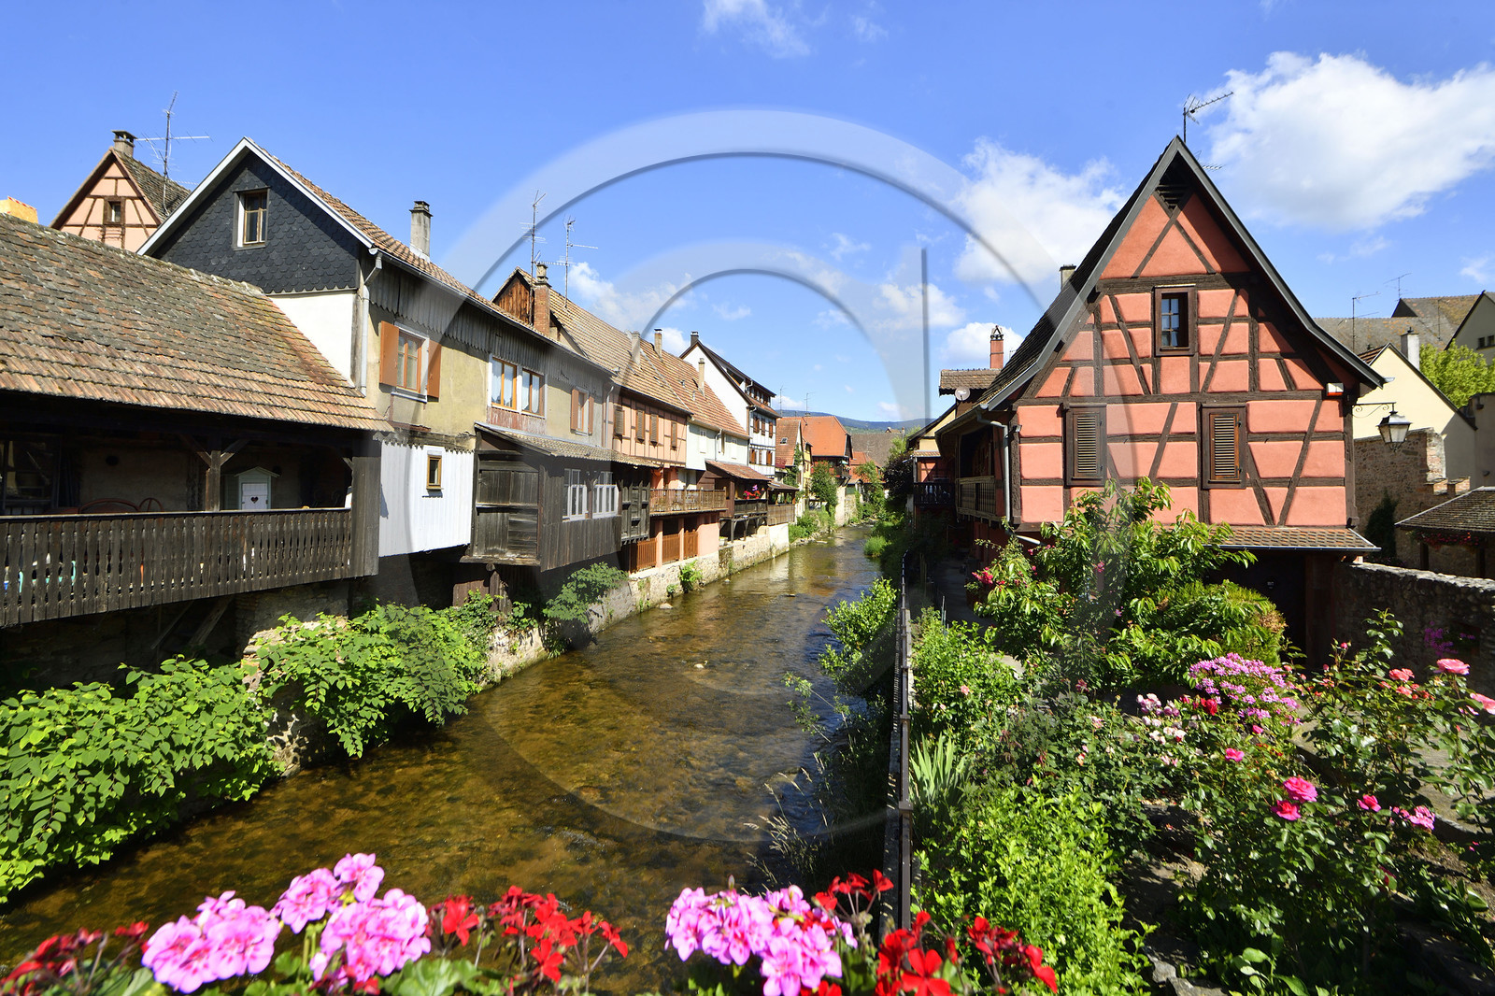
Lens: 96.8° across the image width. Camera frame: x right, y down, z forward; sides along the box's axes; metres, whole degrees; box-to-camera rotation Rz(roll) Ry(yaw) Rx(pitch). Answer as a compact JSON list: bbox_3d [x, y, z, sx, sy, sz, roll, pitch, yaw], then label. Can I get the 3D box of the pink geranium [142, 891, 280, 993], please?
[{"bbox_3d":[-0.580,0.482,0.720,0.125,0.100,0.115,0,0,0],"label":"pink geranium"}]

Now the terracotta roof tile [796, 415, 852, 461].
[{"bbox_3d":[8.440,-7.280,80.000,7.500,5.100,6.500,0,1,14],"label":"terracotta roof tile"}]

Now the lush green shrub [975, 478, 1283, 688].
[{"bbox_3d":[6.150,1.450,11.000,4.300,3.400,2.900,0,1,9],"label":"lush green shrub"}]

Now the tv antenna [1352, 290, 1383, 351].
[{"bbox_3d":[24.200,-6.900,26.000,0.650,2.400,1.000,1,0,-24],"label":"tv antenna"}]

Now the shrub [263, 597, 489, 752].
[{"bbox_3d":[-6.400,3.050,12.200,1.500,2.100,4.400,0,1,16],"label":"shrub"}]

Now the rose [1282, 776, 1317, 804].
[{"bbox_3d":[1.955,1.030,2.350,0.100,0.070,0.100,0,-1,37],"label":"rose"}]

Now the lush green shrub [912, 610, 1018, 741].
[{"bbox_3d":[3.200,2.550,9.800,1.550,1.550,1.500,0,1,12],"label":"lush green shrub"}]

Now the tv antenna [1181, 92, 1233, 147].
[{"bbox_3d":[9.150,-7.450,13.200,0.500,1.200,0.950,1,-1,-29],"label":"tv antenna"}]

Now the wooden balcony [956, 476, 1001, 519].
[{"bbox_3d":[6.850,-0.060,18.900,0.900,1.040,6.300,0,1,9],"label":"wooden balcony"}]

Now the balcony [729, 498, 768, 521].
[{"bbox_3d":[-0.480,0.720,42.000,1.500,1.150,7.800,0,0,17],"label":"balcony"}]

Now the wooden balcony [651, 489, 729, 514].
[{"bbox_3d":[-3.050,0.160,32.000,1.100,1.060,8.400,0,1,20],"label":"wooden balcony"}]

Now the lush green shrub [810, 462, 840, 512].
[{"bbox_3d":[7.850,-1.060,67.000,3.100,4.950,3.000,0,1,6],"label":"lush green shrub"}]

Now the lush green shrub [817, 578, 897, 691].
[{"bbox_3d":[1.930,2.400,11.700,1.400,1.900,1.500,0,1,12],"label":"lush green shrub"}]

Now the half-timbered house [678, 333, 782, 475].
[{"bbox_3d":[-2.900,-6.000,55.500,9.300,13.500,8.200,0,0,18],"label":"half-timbered house"}]

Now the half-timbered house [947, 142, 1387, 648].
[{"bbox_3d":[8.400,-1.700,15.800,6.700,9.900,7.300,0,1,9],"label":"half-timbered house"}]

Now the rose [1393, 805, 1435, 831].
[{"bbox_3d":[3.320,1.590,3.300,0.120,0.090,0.165,-1,1,-45],"label":"rose"}]

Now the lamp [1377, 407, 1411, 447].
[{"bbox_3d":[12.580,-1.385,12.900,0.360,0.750,0.360,0,1,12],"label":"lamp"}]

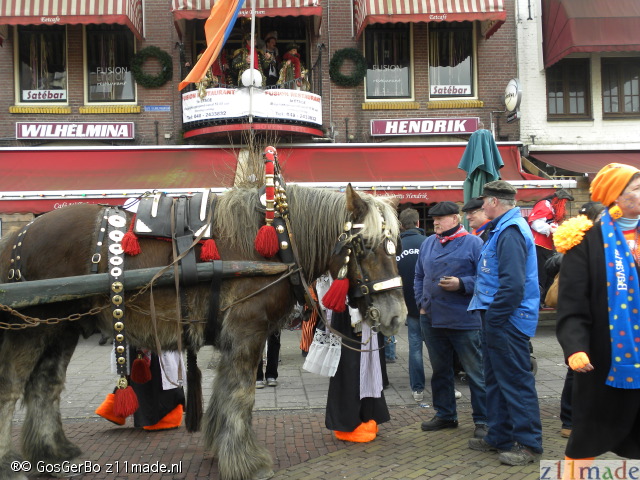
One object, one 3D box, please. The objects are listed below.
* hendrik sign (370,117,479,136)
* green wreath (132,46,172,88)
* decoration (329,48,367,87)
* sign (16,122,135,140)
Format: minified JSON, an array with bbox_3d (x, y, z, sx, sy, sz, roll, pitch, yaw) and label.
[{"bbox_3d":[2.263,-2.436,14.819,2.377,0.347,0.180,-1,-2,-4],"label":"hendrik sign"},{"bbox_3d":[-3.551,-3.651,14.480,0.881,0.881,0.150,-1,-2,-4],"label":"green wreath"},{"bbox_3d":[0.611,-3.729,14.796,0.825,0.825,0.150,-1,-2,-4],"label":"decoration"},{"bbox_3d":[-5.075,-2.265,14.262,2.381,0.358,0.180,-1,-2,-4],"label":"sign"}]

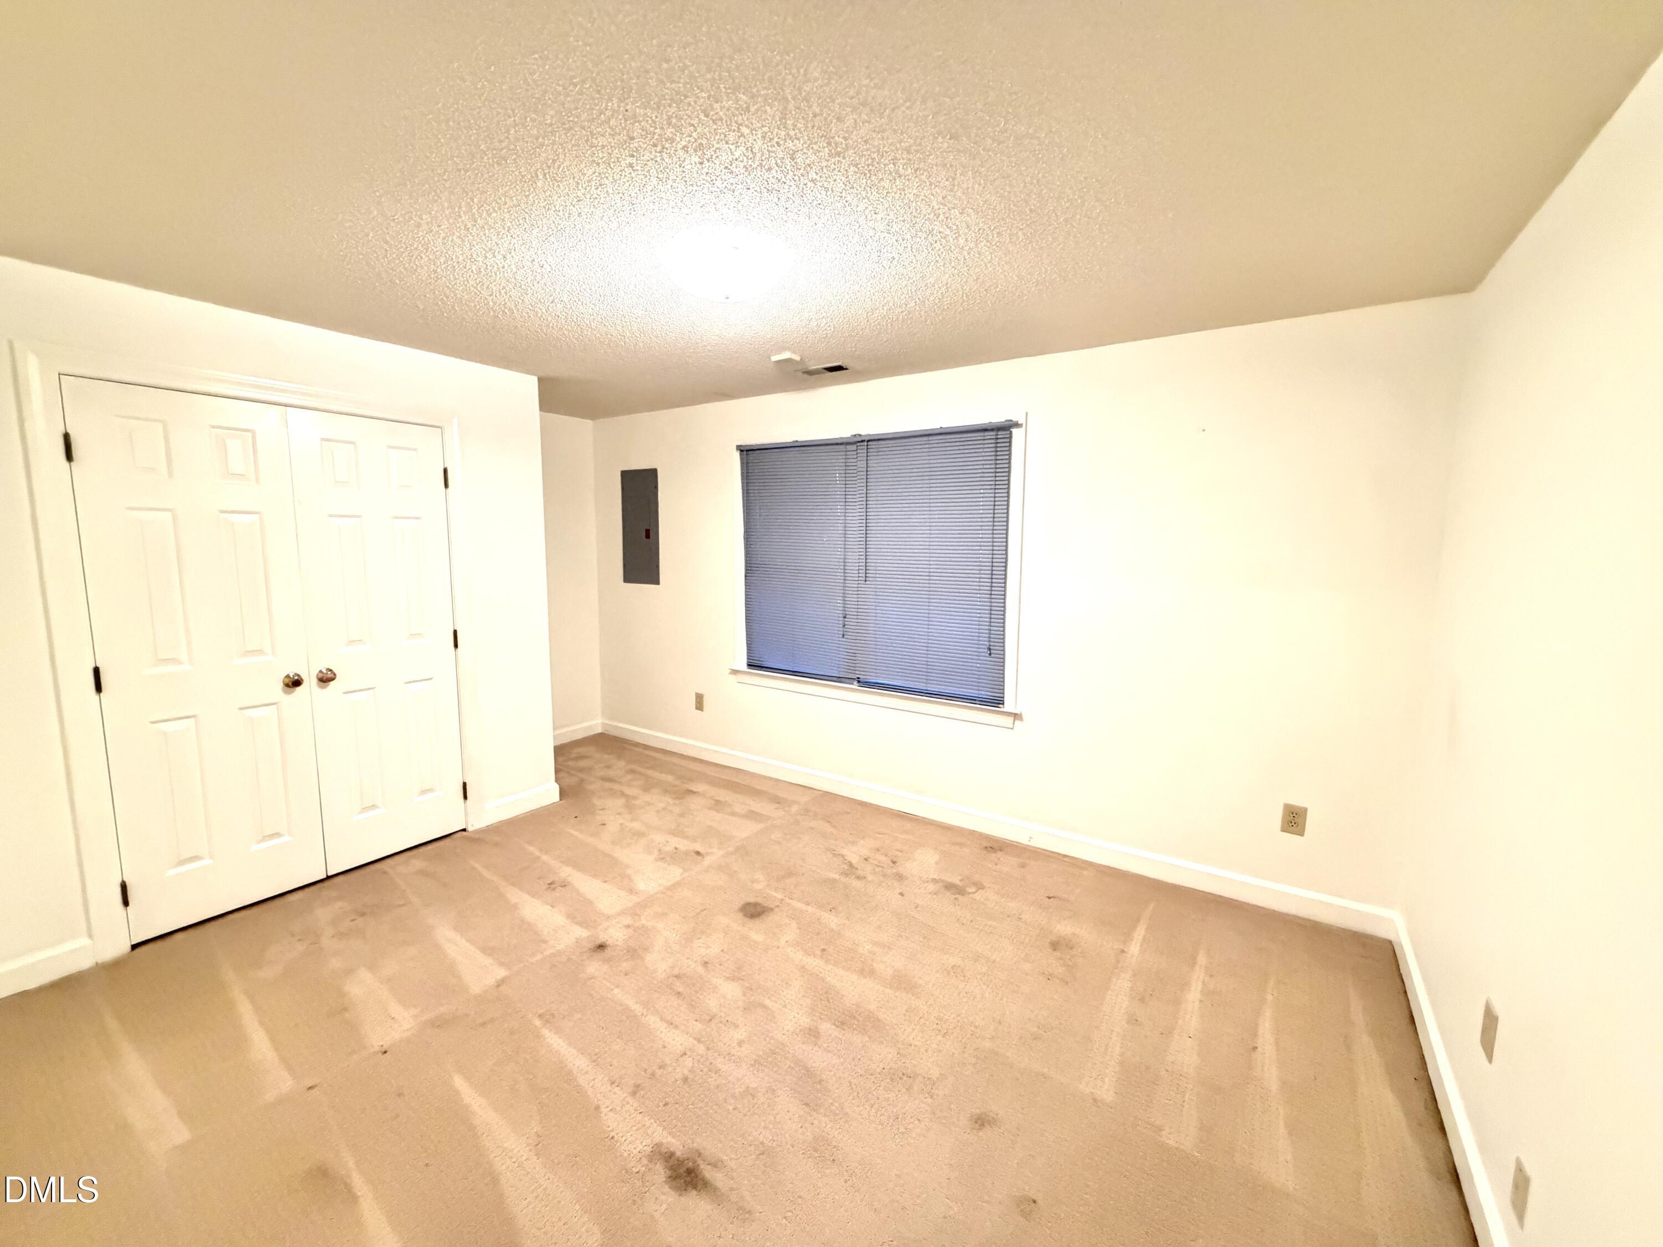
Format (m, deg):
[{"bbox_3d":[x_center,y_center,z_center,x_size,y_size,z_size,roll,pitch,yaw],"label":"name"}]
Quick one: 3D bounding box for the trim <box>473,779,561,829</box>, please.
[{"bbox_3d":[-1.725,1.002,3.735,0.018,0.116,0.490,5,8,33],"label":"trim"}]

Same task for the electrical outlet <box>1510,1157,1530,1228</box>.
[{"bbox_3d":[1.349,1.115,1.317,0.009,0.112,0.071,5,8,33],"label":"electrical outlet"}]

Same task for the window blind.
[{"bbox_3d":[0.149,-0.339,3.785,1.755,1.400,0.050,5,8,33],"label":"window blind"}]

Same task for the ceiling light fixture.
[{"bbox_3d":[-0.323,-1.073,2.078,0.405,0.115,0.405,1,7,0],"label":"ceiling light fixture"}]

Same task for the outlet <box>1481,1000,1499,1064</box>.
[{"bbox_3d":[1.523,0.941,1.556,0.009,0.117,0.076,5,8,33],"label":"outlet"}]

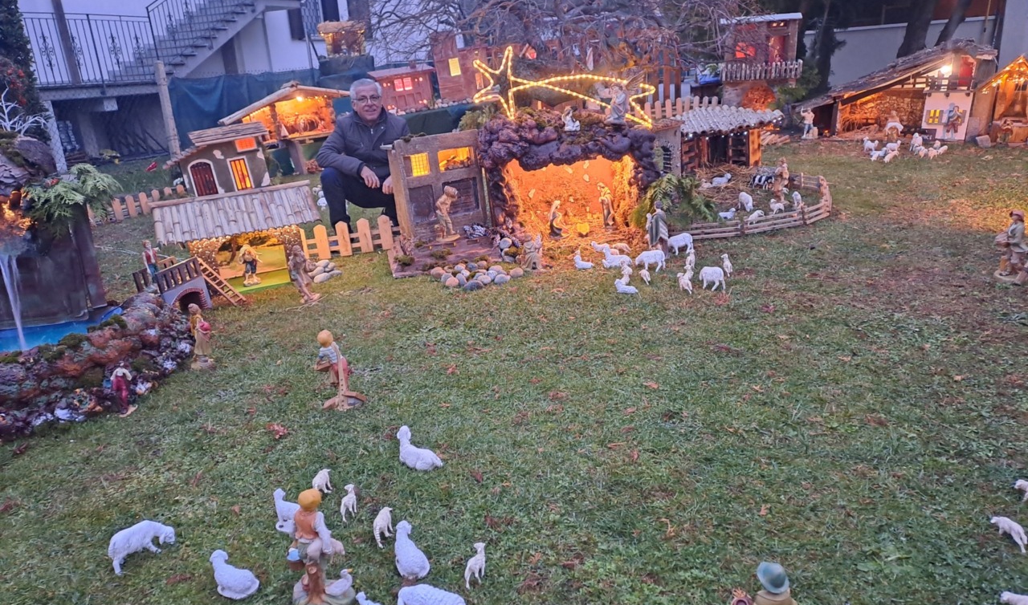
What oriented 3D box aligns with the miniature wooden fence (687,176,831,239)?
[{"bbox_3d":[1.423,-0.624,4.473,1.080,0.130,0.920,-4,23,-2],"label":"miniature wooden fence"}]

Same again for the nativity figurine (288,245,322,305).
[{"bbox_3d":[-0.994,-0.133,3.530,0.125,0.275,0.100,10,22,39],"label":"nativity figurine"}]

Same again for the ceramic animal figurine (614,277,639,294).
[{"bbox_3d":[0.518,-0.084,3.409,0.110,0.066,0.048,-4,18,0],"label":"ceramic animal figurine"}]

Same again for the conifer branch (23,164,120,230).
[{"bbox_3d":[-2.104,-0.503,3.540,0.414,0.279,0.279,-10,19,-19],"label":"conifer branch"}]

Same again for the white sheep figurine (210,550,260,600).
[{"bbox_3d":[-0.603,0.584,1.612,0.095,0.091,0.064,-3,18,2],"label":"white sheep figurine"}]

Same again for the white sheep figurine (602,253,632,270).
[{"bbox_3d":[0.522,-0.234,3.703,0.150,0.115,0.060,-4,18,-2],"label":"white sheep figurine"}]

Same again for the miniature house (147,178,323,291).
[{"bbox_3d":[-1.456,-0.330,3.994,0.828,0.476,0.331,-11,19,-22],"label":"miniature house"}]

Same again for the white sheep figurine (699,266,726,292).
[{"bbox_3d":[0.905,-0.116,3.365,0.135,0.112,0.053,3,19,21],"label":"white sheep figurine"}]

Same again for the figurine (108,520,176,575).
[{"bbox_3d":[-0.950,0.616,1.917,0.158,0.108,0.060,-15,21,-32],"label":"figurine"}]

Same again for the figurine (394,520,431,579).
[{"bbox_3d":[-0.228,0.550,1.660,0.075,0.096,0.098,-7,17,-11],"label":"figurine"}]

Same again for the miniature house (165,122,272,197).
[{"bbox_3d":[-2.595,-1.270,6.600,0.770,0.590,0.400,-16,18,-23],"label":"miniature house"}]

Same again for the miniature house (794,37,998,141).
[{"bbox_3d":[3.891,-2.162,7.612,1.807,0.913,0.507,3,19,16],"label":"miniature house"}]

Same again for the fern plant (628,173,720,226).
[{"bbox_3d":[0.903,-0.599,4.288,0.460,0.290,0.330,-5,18,-5],"label":"fern plant"}]

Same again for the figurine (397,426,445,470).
[{"bbox_3d":[-0.279,0.438,2.231,0.132,0.113,0.062,0,18,12],"label":"figurine"}]

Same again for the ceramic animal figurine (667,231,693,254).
[{"bbox_3d":[0.912,-0.333,4.122,0.155,0.112,0.057,-7,18,-10],"label":"ceramic animal figurine"}]

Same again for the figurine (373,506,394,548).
[{"bbox_3d":[-0.338,0.575,1.927,0.037,0.102,0.085,4,19,23],"label":"figurine"}]

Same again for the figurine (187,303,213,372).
[{"bbox_3d":[-1.244,0.135,2.950,0.095,0.265,0.088,-7,17,-8],"label":"figurine"}]

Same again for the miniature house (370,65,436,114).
[{"bbox_3d":[-1.142,-2.186,7.550,0.580,0.420,0.310,-14,18,-21],"label":"miniature house"}]

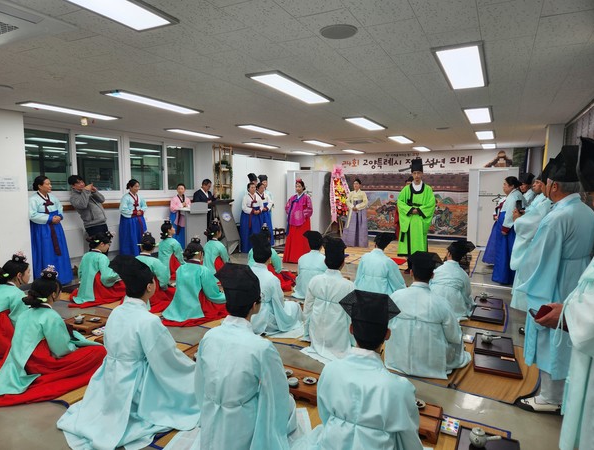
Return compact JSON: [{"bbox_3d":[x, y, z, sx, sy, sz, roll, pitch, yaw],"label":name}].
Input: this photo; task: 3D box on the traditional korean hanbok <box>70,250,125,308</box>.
[{"bbox_3d":[-2.533,0.617,5.165,0.720,0.670,0.820,5,7,34],"label":"traditional korean hanbok"}]

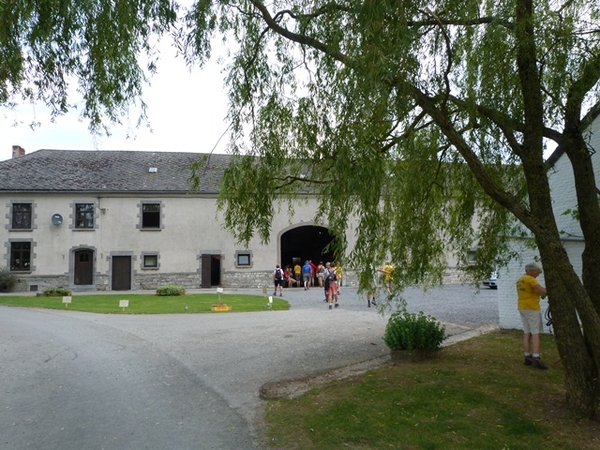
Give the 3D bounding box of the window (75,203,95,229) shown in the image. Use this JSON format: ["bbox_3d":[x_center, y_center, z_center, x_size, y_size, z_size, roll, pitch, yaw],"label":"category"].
[{"bbox_3d":[-13.343,-0.549,26.884,1.052,1.539,0.150,0,-4,-9],"label":"window"}]

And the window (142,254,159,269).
[{"bbox_3d":[-9.397,2.302,27.327,0.907,0.880,0.150,0,-4,-9],"label":"window"}]

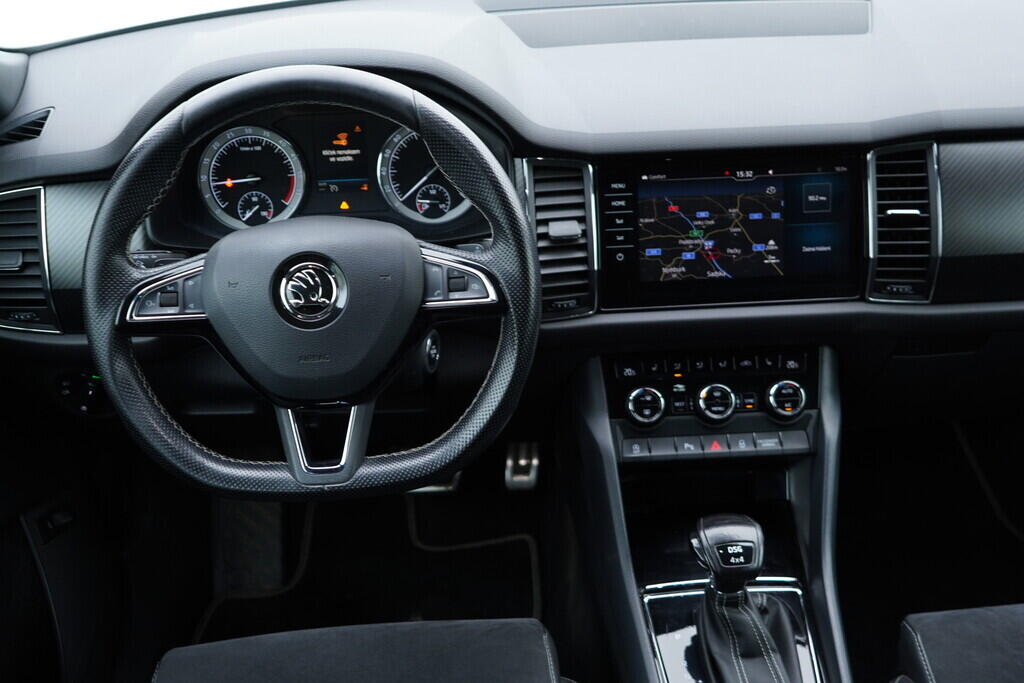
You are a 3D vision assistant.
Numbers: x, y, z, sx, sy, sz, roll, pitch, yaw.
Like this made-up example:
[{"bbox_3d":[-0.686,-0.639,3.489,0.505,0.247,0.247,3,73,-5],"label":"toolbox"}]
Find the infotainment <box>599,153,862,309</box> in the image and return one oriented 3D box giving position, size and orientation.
[{"bbox_3d":[0.214,-0.110,1.005,0.257,0.147,0.025,-3,7,0],"label":"infotainment"}]

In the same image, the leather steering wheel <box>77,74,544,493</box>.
[{"bbox_3d":[-0.163,-0.050,0.847,0.370,0.352,0.090,-3,-1,0],"label":"leather steering wheel"}]

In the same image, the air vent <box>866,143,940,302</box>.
[{"bbox_3d":[0.384,-0.117,1.005,0.068,0.153,0.040,-3,7,0],"label":"air vent"}]

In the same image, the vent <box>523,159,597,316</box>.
[{"bbox_3d":[0.048,-0.101,1.003,0.068,0.153,0.040,-3,7,0],"label":"vent"}]

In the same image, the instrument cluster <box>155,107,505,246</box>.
[{"bbox_3d":[-0.175,-0.165,1.020,0.355,0.150,0.075,-3,4,0],"label":"instrument cluster"}]

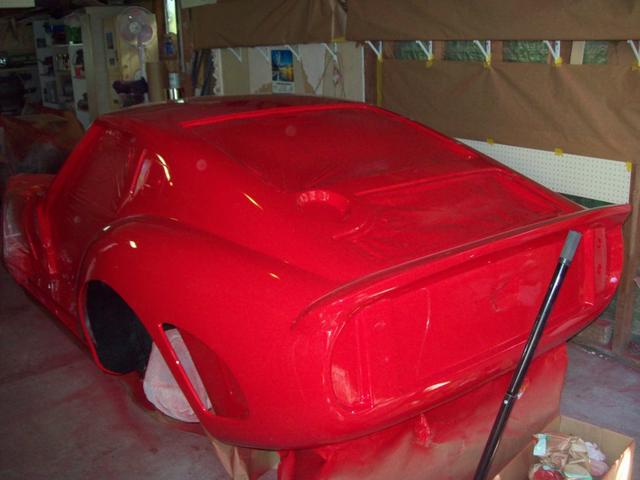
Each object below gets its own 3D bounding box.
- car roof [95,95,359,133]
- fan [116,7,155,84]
[{"bbox_3d":[-0.372,-0.579,2.899,1.050,0.150,0.800,-14,21,-34],"label":"car roof"},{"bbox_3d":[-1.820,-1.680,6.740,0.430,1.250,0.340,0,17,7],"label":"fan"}]

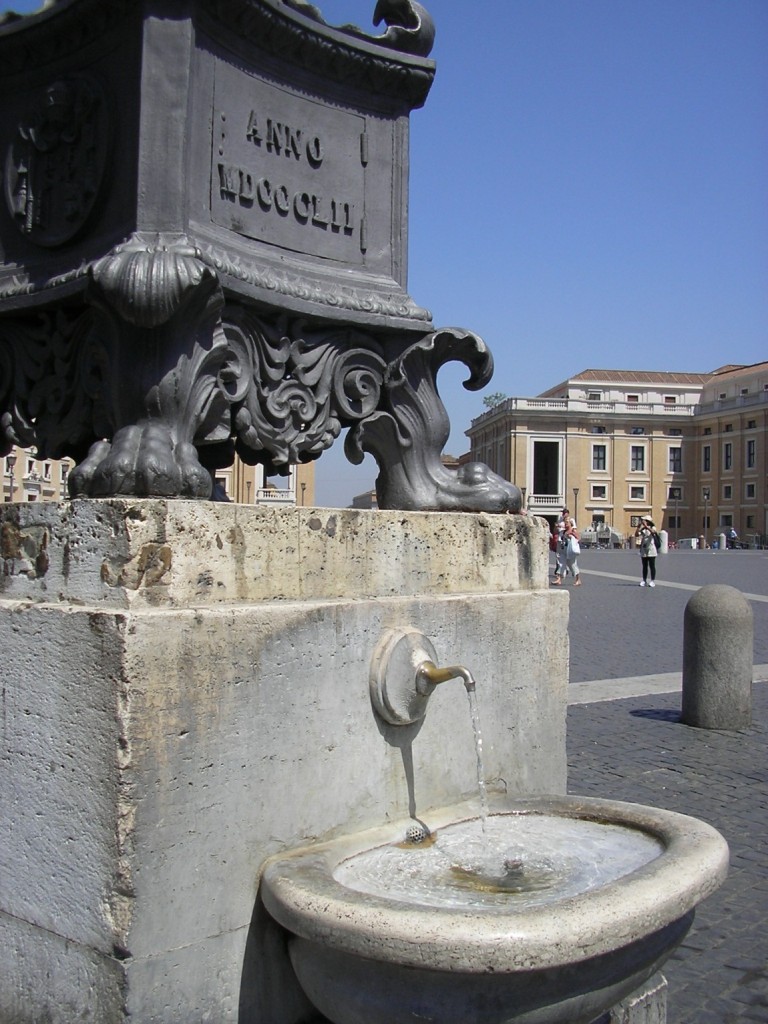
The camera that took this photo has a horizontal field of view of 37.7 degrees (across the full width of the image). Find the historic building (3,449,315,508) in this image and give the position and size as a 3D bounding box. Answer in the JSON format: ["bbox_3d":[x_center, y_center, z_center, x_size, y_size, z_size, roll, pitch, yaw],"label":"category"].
[{"bbox_3d":[-27.200,-6.300,120.000,40.000,20.000,40.000,1,0,-5],"label":"historic building"}]

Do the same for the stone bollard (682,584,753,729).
[{"bbox_3d":[2.598,1.100,8.750,0.541,1.074,0.541,1,0,16],"label":"stone bollard"}]

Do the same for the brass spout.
[{"bbox_3d":[0.160,0.402,2.740,0.152,0.083,0.080,1,0,41],"label":"brass spout"}]

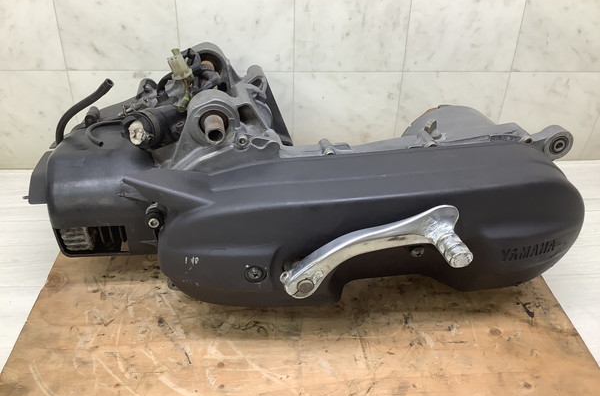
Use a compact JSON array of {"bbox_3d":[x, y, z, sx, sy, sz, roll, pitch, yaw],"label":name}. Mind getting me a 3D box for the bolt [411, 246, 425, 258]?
[{"bbox_3d":[0.108,0.048,0.499,0.012,0.012,0.006,-3,31,-7],"label":"bolt"}]

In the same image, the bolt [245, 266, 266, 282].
[{"bbox_3d":[-0.040,0.066,0.480,0.019,0.019,0.006,-3,31,-7],"label":"bolt"}]

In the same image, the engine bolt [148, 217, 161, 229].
[{"bbox_3d":[-0.132,0.022,0.487,0.010,0.010,0.007,-3,31,-7],"label":"engine bolt"}]

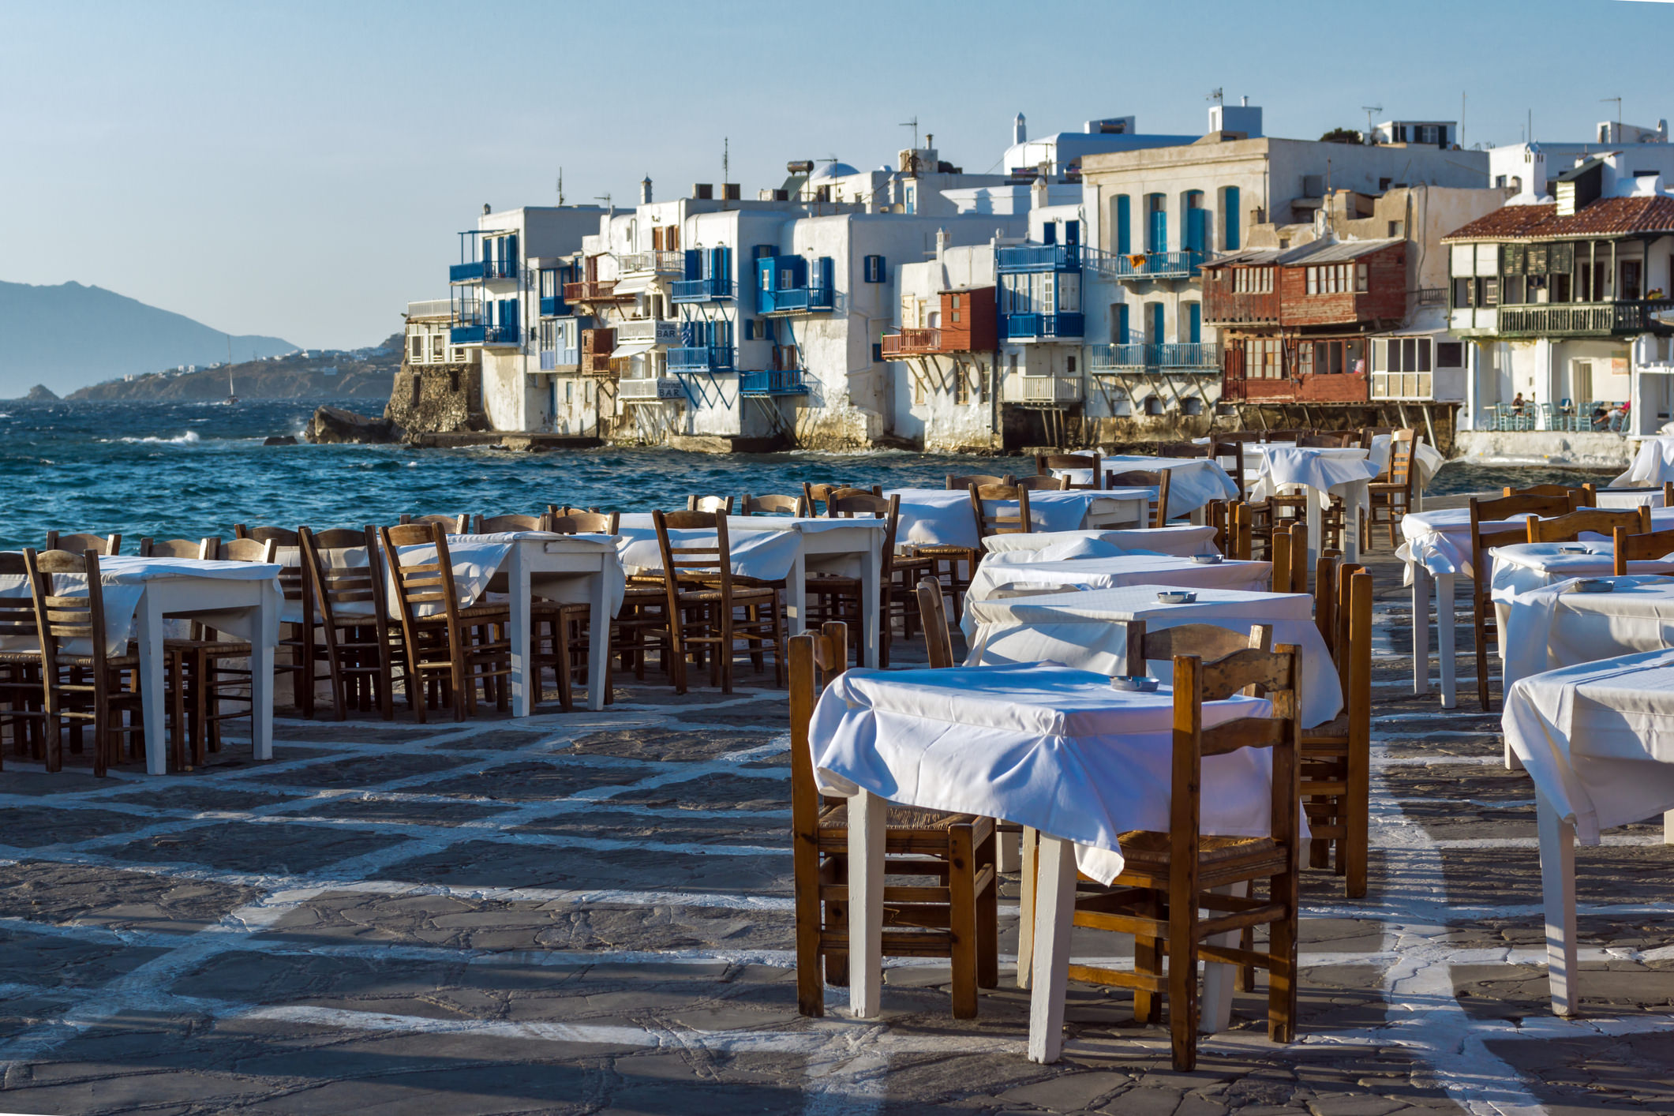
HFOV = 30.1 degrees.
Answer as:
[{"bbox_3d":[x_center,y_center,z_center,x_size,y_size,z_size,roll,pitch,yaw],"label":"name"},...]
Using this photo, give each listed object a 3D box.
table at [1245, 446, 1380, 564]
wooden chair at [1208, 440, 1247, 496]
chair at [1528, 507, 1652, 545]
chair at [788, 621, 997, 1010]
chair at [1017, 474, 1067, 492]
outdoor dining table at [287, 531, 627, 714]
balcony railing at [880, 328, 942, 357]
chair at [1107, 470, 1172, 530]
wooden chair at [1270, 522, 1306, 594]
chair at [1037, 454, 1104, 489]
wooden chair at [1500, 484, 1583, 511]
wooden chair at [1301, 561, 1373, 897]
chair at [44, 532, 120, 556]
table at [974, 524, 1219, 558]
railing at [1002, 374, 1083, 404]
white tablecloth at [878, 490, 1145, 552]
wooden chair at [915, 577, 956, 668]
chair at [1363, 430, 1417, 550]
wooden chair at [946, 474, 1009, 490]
[{"bbox_3d":[3.170,-0.329,20.500,0.680,0.760,0.660,-3,4,-40],"label":"table"},{"bbox_3d":[2.640,-0.322,20.100,0.450,0.860,0.420,-2,4,-37],"label":"wooden chair"},{"bbox_3d":[2.798,0.276,11.359,0.450,0.880,0.440,0,3,-6],"label":"chair"},{"bbox_3d":[0.142,0.602,7.310,0.440,0.875,0.420,0,3,8],"label":"chair"},{"bbox_3d":[1.012,-0.033,17.301,0.420,0.840,0.460,2,4,33],"label":"chair"},{"bbox_3d":[-1.765,0.293,14.214,1.420,0.780,0.720,2,4,35],"label":"outdoor dining table"},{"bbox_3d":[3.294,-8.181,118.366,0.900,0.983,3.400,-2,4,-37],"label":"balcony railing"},{"bbox_3d":[1.600,-0.058,17.410,0.420,0.865,0.450,2,3,33],"label":"chair"},{"bbox_3d":[1.360,0.340,10.550,0.440,0.870,0.430,0,3,6],"label":"wooden chair"},{"bbox_3d":[1.450,-0.186,18.700,0.420,0.860,0.450,1,3,24],"label":"chair"},{"bbox_3d":[3.350,0.098,14.650,0.430,0.870,0.450,-1,3,-12],"label":"wooden chair"},{"bbox_3d":[1.257,0.478,8.776,0.440,0.880,0.440,0,3,3],"label":"wooden chair"},{"bbox_3d":[-3.280,0.337,12.974,0.420,0.865,0.450,2,4,35],"label":"chair"},{"bbox_3d":[1.100,0.258,13.000,0.740,0.760,0.780,-2,4,-39],"label":"table"},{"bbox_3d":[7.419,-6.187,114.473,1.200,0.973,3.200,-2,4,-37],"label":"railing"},{"bbox_3d":[1.003,0.019,17.080,1.300,0.770,0.720,2,4,33],"label":"white tablecloth"},{"bbox_3d":[0.475,0.485,9.418,0.480,0.840,0.420,0,3,6],"label":"wooden chair"},{"bbox_3d":[3.910,-0.492,22.200,0.410,0.870,0.420,-1,3,-10],"label":"chair"},{"bbox_3d":[0.667,-0.033,17.301,0.420,0.840,0.460,2,4,33],"label":"wooden chair"}]

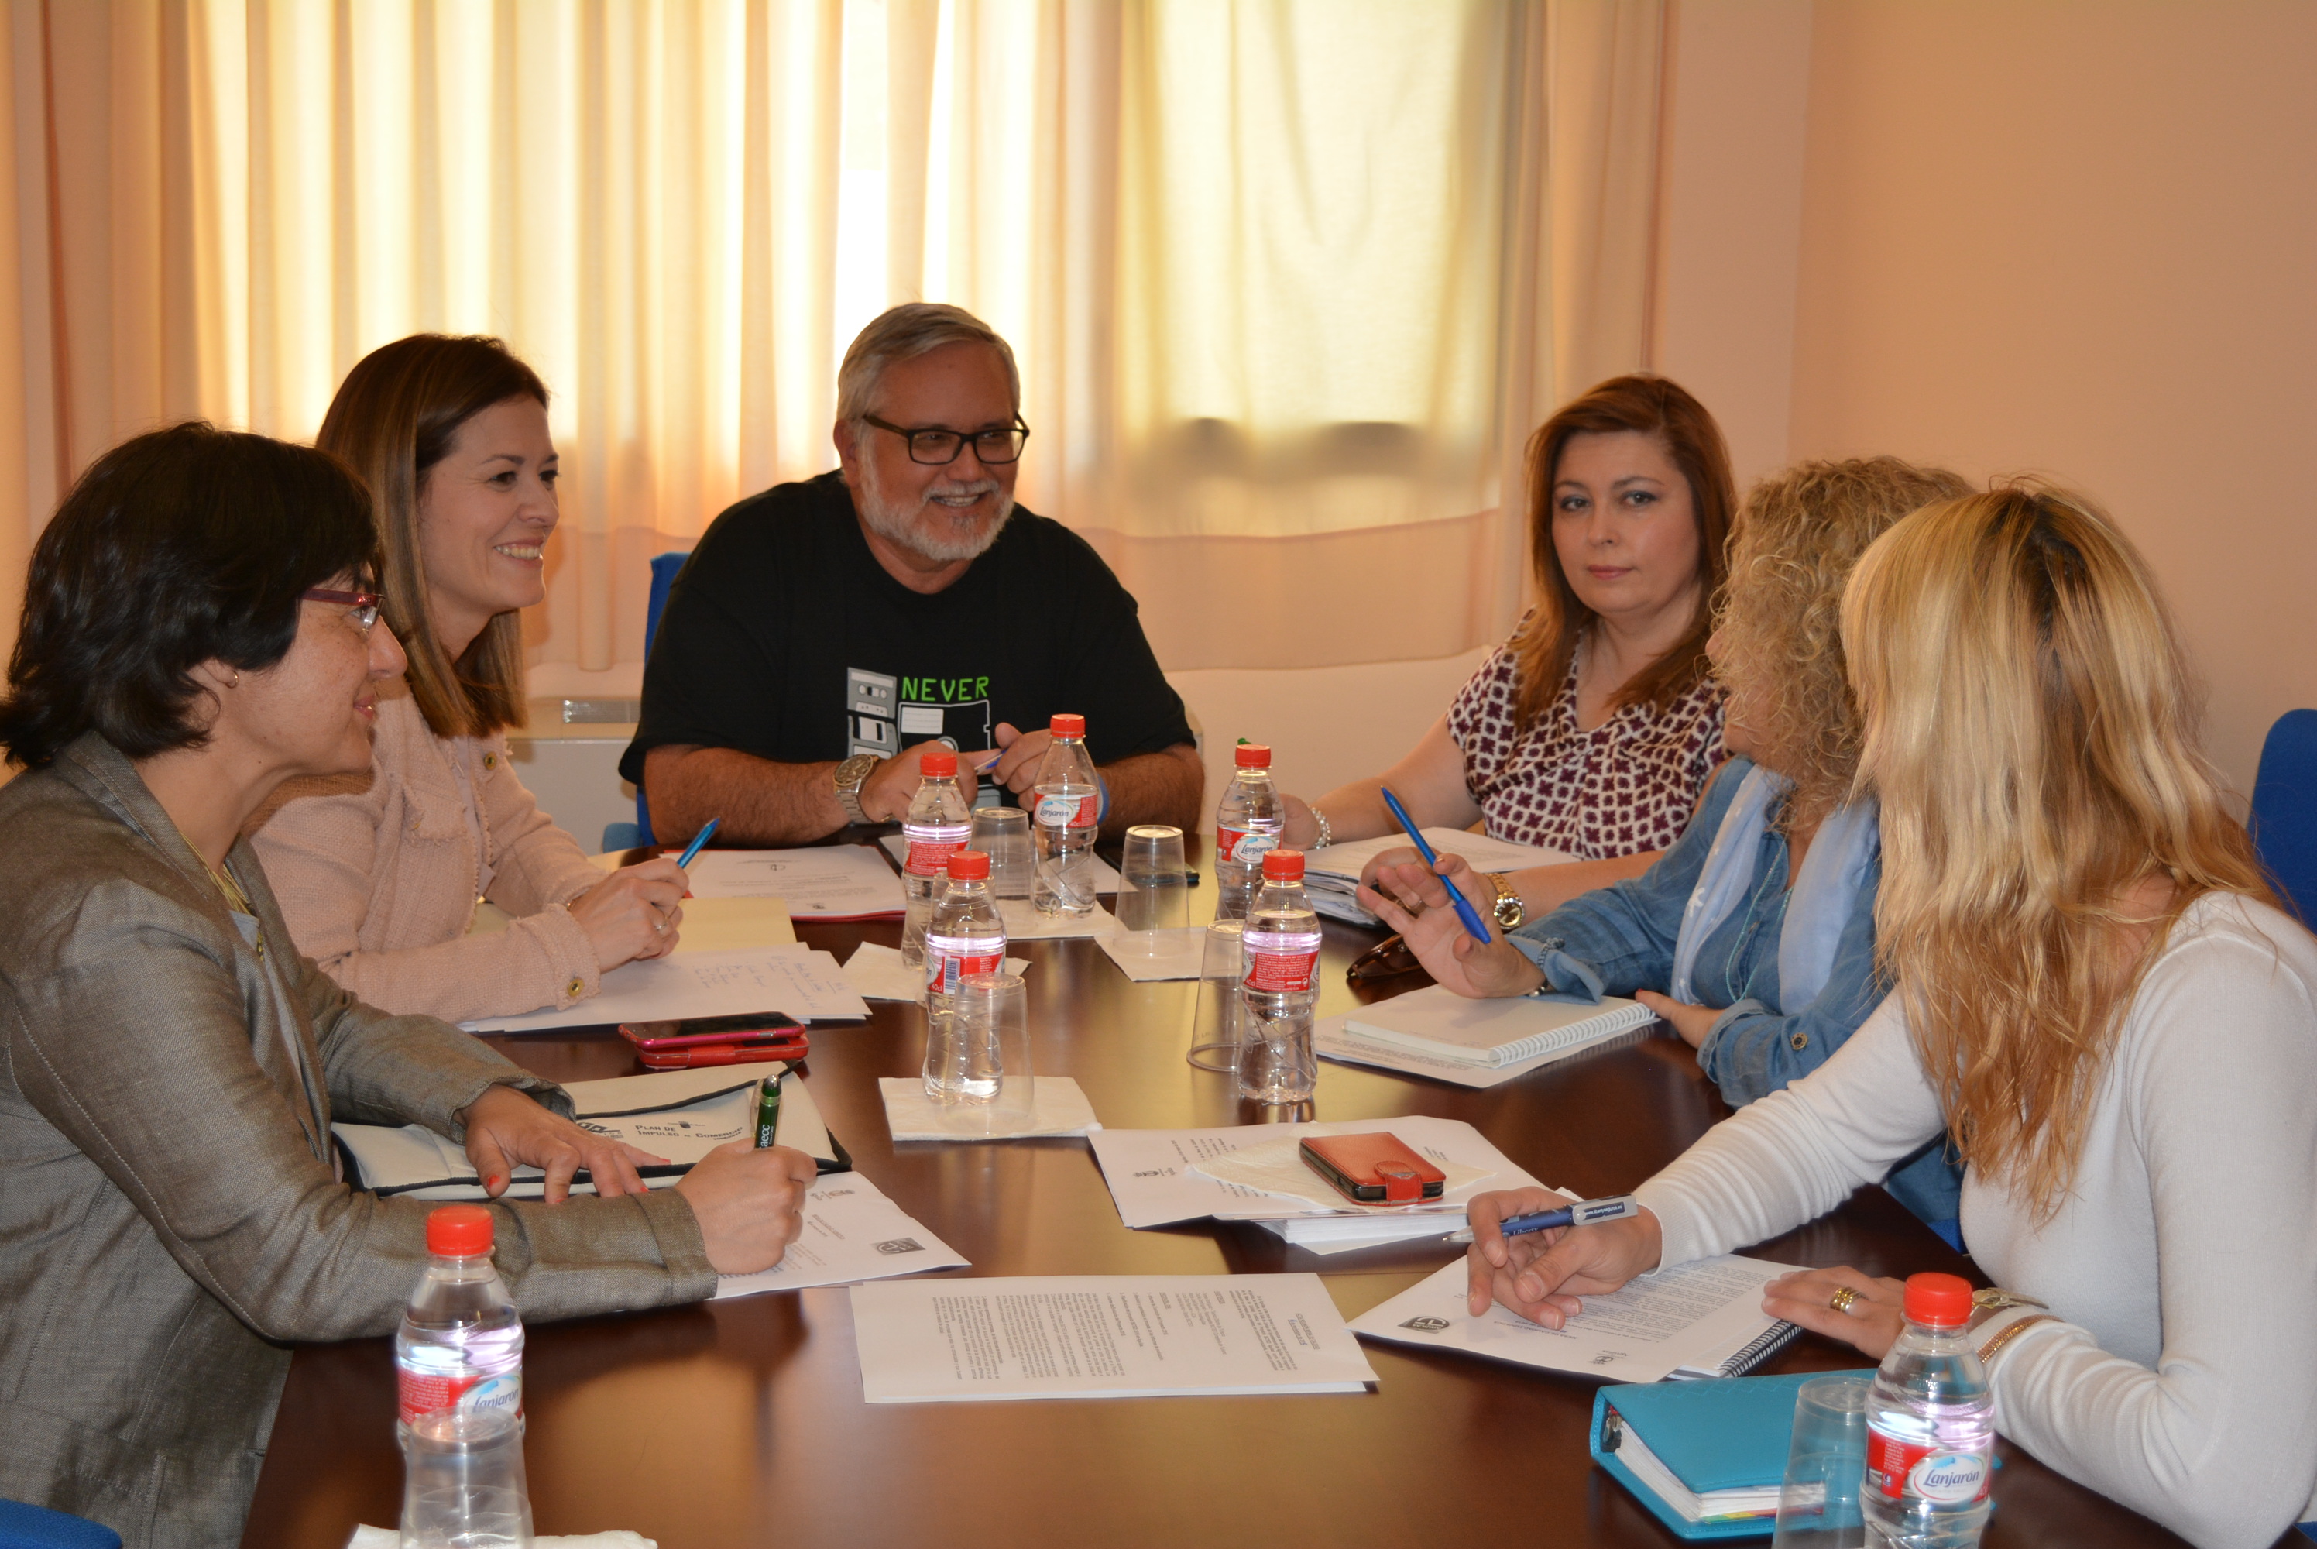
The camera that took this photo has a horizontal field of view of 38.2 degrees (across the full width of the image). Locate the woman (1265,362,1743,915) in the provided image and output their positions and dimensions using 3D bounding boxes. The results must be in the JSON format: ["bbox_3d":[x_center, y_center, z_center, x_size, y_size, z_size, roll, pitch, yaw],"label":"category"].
[{"bbox_3d":[0.405,0.213,3.517,0.570,1.240,0.680,7,11,29],"label":"woman"}]

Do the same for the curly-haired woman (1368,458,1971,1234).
[{"bbox_3d":[0.467,0.359,2.740,0.680,1.220,0.560,-4,11,-29],"label":"curly-haired woman"}]

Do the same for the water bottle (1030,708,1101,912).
[{"bbox_3d":[-0.088,0.038,3.212,0.060,0.187,0.060,1,10,0],"label":"water bottle"}]

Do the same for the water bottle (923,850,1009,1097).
[{"bbox_3d":[-0.145,0.153,2.537,0.060,0.187,0.060,1,10,0],"label":"water bottle"}]

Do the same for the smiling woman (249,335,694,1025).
[{"bbox_3d":[-0.591,0.260,3.001,0.660,1.280,0.530,6,11,25],"label":"smiling woman"}]

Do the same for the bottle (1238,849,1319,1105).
[{"bbox_3d":[0.094,0.154,2.566,0.060,0.187,0.060,1,10,0],"label":"bottle"}]

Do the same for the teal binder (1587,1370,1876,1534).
[{"bbox_3d":[0.345,0.367,1.819,0.180,0.034,0.138,-1,10,-15],"label":"teal binder"}]

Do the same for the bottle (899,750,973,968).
[{"bbox_3d":[-0.195,0.076,2.974,0.060,0.187,0.060,1,10,0],"label":"bottle"}]

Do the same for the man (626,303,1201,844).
[{"bbox_3d":[-0.253,0.148,3.599,0.630,1.310,0.720,0,10,-6],"label":"man"}]

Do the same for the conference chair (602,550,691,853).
[{"bbox_3d":[-0.336,0.279,3.744,0.570,1.000,0.600,0,10,-6],"label":"conference chair"}]

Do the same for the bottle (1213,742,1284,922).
[{"bbox_3d":[0.085,0.069,3.055,0.060,0.187,0.060,1,10,0],"label":"bottle"}]

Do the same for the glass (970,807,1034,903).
[{"bbox_3d":[-0.148,0.091,3.137,0.074,0.107,0.074,1,10,0],"label":"glass"}]

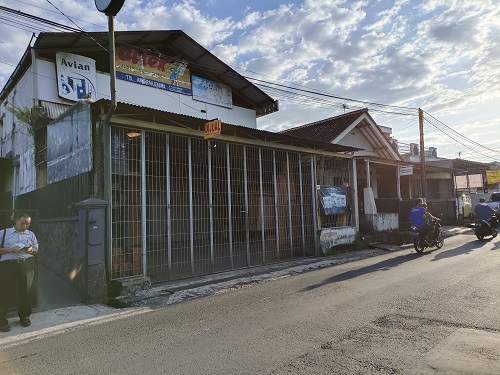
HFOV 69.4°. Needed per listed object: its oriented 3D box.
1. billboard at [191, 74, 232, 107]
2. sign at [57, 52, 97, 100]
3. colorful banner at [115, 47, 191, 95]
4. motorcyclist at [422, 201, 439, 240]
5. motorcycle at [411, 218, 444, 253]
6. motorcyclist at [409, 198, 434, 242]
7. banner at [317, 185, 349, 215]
[{"bbox_3d":[-1.453,-3.800,14.515,2.016,0.924,0.080,2,-6,-43],"label":"billboard"},{"bbox_3d":[-5.200,-3.289,10.852,1.098,1.422,0.180,2,-6,-43],"label":"sign"},{"bbox_3d":[-3.345,-4.051,12.759,2.990,1.092,0.080,2,-6,-43],"label":"colorful banner"},{"bbox_3d":[5.466,1.032,11.024,0.720,1.150,0.520,2,-6,-39],"label":"motorcyclist"},{"bbox_3d":[5.385,1.371,10.921,1.930,1.080,0.700,2,-6,-39],"label":"motorcycle"},{"bbox_3d":[5.090,0.944,10.730,0.660,1.250,0.500,2,-6,-39],"label":"motorcyclist"},{"bbox_3d":[2.818,0.427,12.103,1.899,0.977,0.060,2,-6,-43],"label":"banner"}]

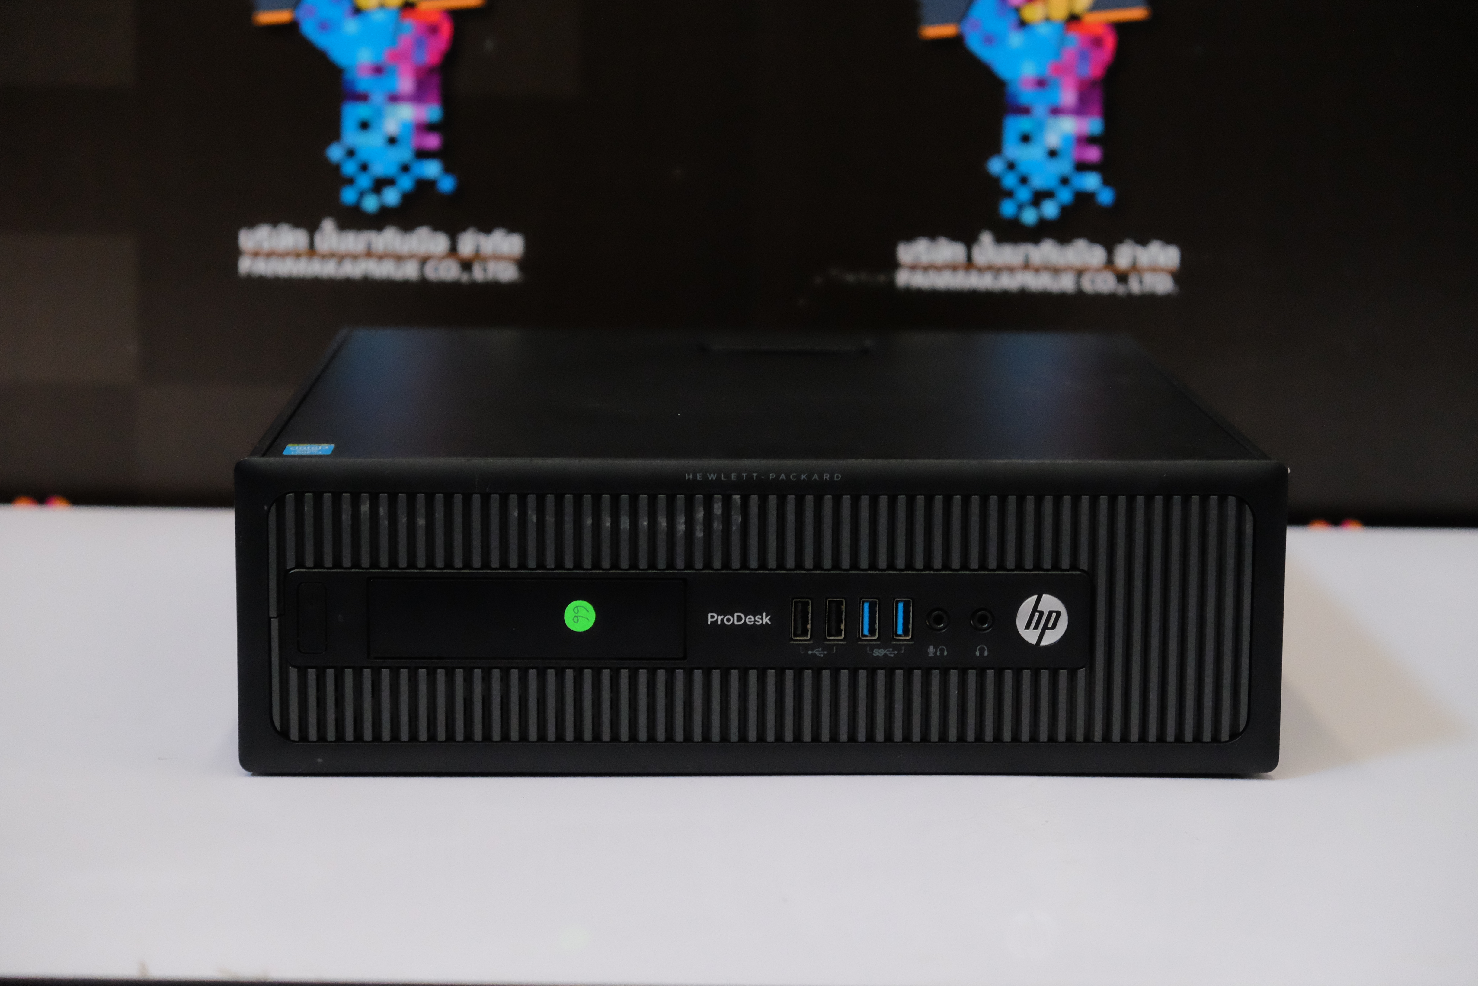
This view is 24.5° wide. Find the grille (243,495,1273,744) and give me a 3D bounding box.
[{"bbox_3d":[0.008,0.040,1.105,0.318,0.083,0.012,0,9,-2],"label":"grille"}]

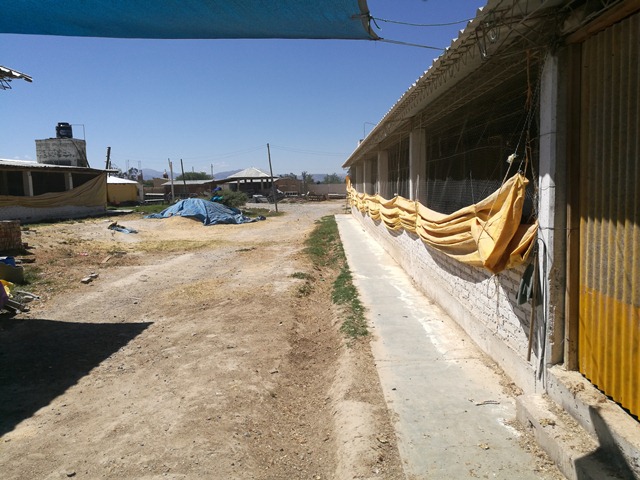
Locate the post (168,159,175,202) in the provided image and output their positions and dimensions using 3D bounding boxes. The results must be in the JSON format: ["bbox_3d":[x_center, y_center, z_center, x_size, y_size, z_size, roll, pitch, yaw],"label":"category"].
[{"bbox_3d":[-15.066,-5.882,50.718,0.200,4.650,0.200,-4,7,1],"label":"post"}]

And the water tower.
[{"bbox_3d":[-17.674,-4.813,34.000,2.600,6.200,1.800,-1,6,1],"label":"water tower"}]

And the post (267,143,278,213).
[{"bbox_3d":[-3.027,-4.009,32.247,0.160,4.410,0.160,-7,7,1],"label":"post"}]

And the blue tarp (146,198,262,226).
[{"bbox_3d":[-5.734,-1.519,25.000,6.000,1.150,4.600,-2,6,-11],"label":"blue tarp"}]

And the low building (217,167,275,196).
[{"bbox_3d":[-8.293,-6.694,60.000,5.600,4.000,5.600,-1,6,3],"label":"low building"}]

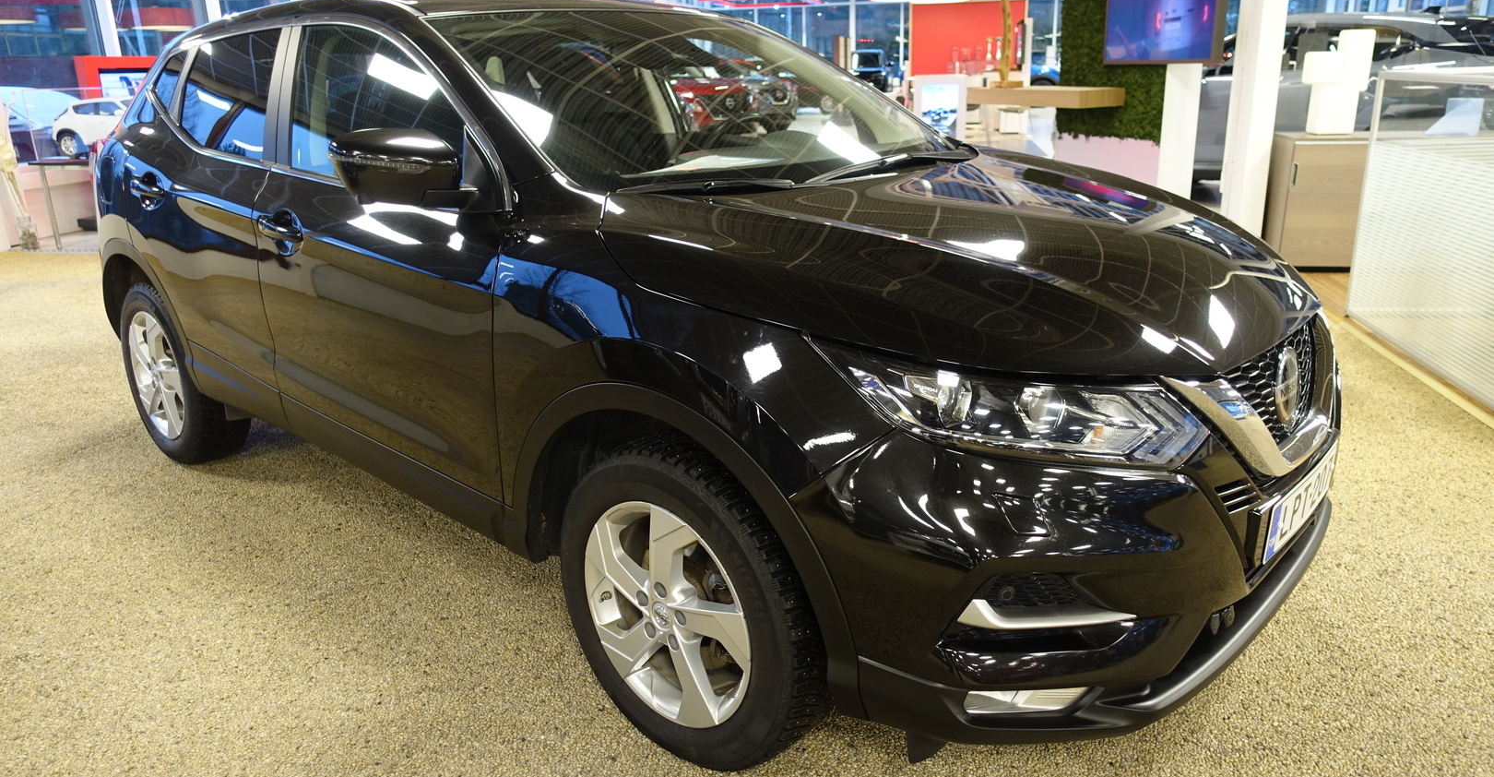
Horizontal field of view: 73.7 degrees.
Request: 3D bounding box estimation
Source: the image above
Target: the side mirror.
[{"bbox_3d":[-0.745,-0.469,2.136,0.190,0.170,0.240,14,23,39],"label":"side mirror"}]

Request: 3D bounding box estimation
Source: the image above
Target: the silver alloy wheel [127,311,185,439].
[{"bbox_3d":[-2.100,-0.066,3.697,0.469,0.469,0.170,14,23,39],"label":"silver alloy wheel"}]

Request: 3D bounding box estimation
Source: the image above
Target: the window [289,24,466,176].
[{"bbox_3d":[-0.925,-0.701,2.463,0.860,0.410,0.060,14,6,39],"label":"window"}]

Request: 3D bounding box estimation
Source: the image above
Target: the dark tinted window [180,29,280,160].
[{"bbox_3d":[-1.572,-0.878,3.009,0.630,0.380,0.050,14,6,39],"label":"dark tinted window"}]

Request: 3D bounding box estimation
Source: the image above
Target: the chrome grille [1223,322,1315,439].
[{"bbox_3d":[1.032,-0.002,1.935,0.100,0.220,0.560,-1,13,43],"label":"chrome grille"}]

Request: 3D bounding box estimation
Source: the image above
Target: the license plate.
[{"bbox_3d":[1.088,0.222,1.959,0.020,0.118,0.442,14,23,39],"label":"license plate"}]

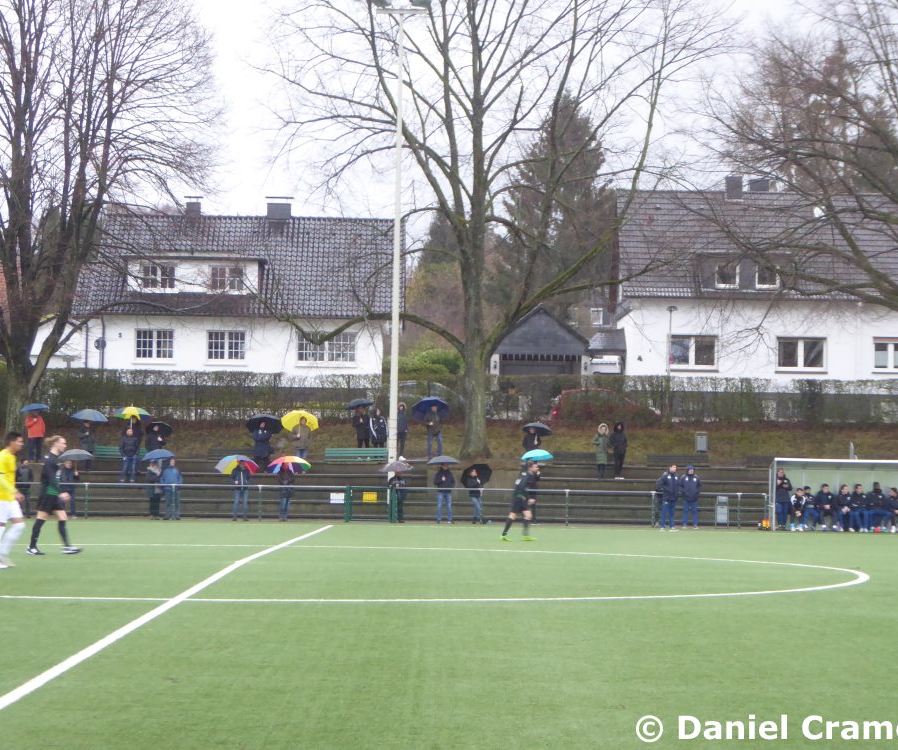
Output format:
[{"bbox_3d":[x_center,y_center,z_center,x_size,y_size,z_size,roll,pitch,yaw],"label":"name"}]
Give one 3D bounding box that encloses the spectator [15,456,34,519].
[{"bbox_3d":[-12.399,3.314,71.000,0.500,1.741,0.380,1,-2,-12],"label":"spectator"}]

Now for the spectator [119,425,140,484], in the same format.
[{"bbox_3d":[-10.007,2.527,76.000,0.570,1.760,0.380,1,-2,0],"label":"spectator"}]

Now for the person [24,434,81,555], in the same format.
[{"bbox_3d":[-6.193,1.885,38.000,0.820,1.860,0.520,1,-2,1],"label":"person"}]

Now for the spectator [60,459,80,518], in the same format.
[{"bbox_3d":[-11.078,3.341,70.800,0.550,1.720,0.400,1,-2,-6],"label":"spectator"}]

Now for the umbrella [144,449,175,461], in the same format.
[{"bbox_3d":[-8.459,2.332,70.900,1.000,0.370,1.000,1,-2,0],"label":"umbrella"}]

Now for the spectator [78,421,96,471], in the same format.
[{"bbox_3d":[-11.308,2.215,75.800,0.520,1.587,0.420,1,-2,-8],"label":"spectator"}]

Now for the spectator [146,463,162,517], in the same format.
[{"bbox_3d":[-8.631,3.362,71.000,0.520,1.720,0.420,1,-2,-9],"label":"spectator"}]

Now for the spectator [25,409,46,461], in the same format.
[{"bbox_3d":[-13.010,1.904,76.300,0.600,1.682,0.420,1,-2,-8],"label":"spectator"}]

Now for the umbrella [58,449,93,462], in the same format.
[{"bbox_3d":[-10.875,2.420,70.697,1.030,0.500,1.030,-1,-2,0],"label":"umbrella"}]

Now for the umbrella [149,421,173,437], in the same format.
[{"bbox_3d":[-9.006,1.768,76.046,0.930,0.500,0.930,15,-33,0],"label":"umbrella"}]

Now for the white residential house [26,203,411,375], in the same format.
[{"bbox_3d":[-9.043,-3.309,102.300,14.500,7.800,9.800,1,-2,0],"label":"white residential house"}]

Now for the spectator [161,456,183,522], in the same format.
[{"bbox_3d":[-8.097,3.354,71.000,0.620,1.794,0.400,2,-2,-18],"label":"spectator"}]

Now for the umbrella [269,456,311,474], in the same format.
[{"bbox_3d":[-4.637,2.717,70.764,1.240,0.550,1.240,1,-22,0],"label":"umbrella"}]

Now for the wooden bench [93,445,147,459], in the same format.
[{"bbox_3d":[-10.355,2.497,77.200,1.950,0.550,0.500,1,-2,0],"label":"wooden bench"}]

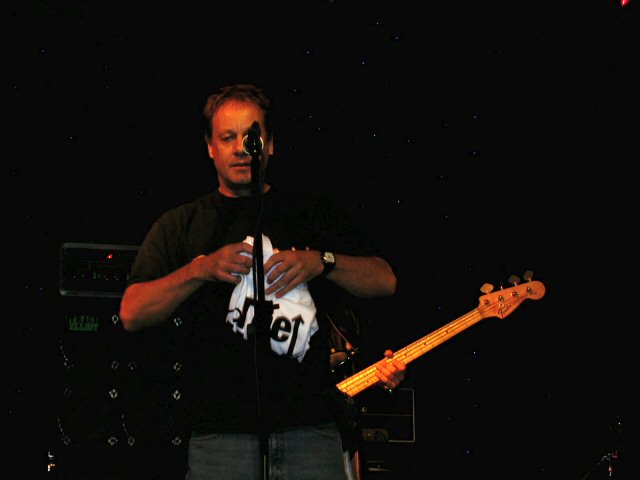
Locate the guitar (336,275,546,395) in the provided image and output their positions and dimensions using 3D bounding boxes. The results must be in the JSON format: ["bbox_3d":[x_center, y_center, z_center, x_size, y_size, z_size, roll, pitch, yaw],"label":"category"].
[{"bbox_3d":[0.186,0.408,5.390,1.165,0.335,0.080,-29,-12,12],"label":"guitar"}]

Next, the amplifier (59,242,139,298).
[{"bbox_3d":[-0.875,0.144,7.344,0.540,0.230,0.300,2,-6,-15],"label":"amplifier"}]

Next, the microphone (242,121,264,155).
[{"bbox_3d":[-0.154,-0.238,3.970,0.052,0.052,0.163,0,-18,-5],"label":"microphone"}]

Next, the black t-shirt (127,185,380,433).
[{"bbox_3d":[-0.164,0.172,4.200,0.630,0.610,0.330,0,-6,0],"label":"black t-shirt"}]

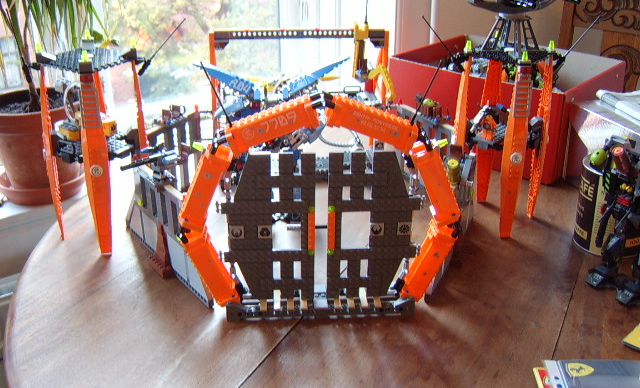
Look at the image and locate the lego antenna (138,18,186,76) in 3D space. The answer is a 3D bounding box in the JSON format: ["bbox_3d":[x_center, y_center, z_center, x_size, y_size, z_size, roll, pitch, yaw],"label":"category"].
[{"bbox_3d":[-0.213,-0.199,0.777,0.011,0.100,0.011,40,7,-23],"label":"lego antenna"}]

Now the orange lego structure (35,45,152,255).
[{"bbox_3d":[-0.316,-0.073,0.812,0.136,0.264,0.136,-7,26,-17],"label":"orange lego structure"}]

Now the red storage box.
[{"bbox_3d":[0.353,-0.181,1.113,0.335,0.165,0.258,21,31,37],"label":"red storage box"}]

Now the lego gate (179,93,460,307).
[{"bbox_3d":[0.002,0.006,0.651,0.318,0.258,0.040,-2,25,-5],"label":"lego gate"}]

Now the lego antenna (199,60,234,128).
[{"bbox_3d":[-0.107,-0.103,0.594,0.008,0.077,0.008,-22,22,6],"label":"lego antenna"}]

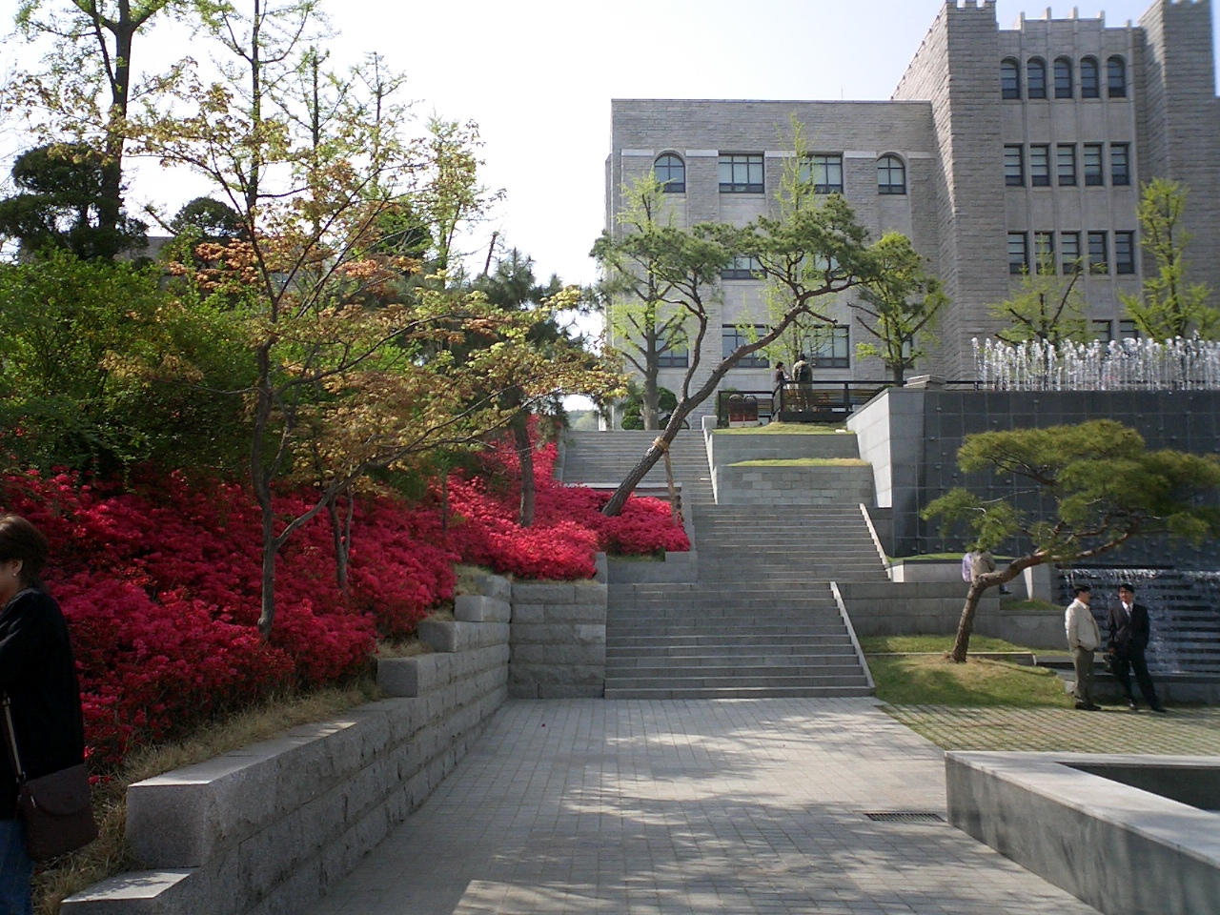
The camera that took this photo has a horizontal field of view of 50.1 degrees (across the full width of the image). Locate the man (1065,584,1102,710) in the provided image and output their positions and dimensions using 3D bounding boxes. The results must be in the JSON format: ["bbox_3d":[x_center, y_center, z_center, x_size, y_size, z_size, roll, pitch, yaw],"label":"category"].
[{"bbox_3d":[6.655,2.672,18.431,0.400,1.740,0.490,-2,-7,12],"label":"man"}]

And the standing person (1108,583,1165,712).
[{"bbox_3d":[7.367,2.657,18.320,0.680,1.750,0.450,-4,-8,26],"label":"standing person"}]

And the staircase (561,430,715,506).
[{"bbox_3d":[0.733,0.194,34.078,3.950,2.646,5.775,-1,-7,1],"label":"staircase"}]

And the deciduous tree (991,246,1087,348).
[{"bbox_3d":[15.435,-4.202,46.715,3.600,7.483,3.600,-1,-7,1],"label":"deciduous tree"}]

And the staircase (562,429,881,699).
[{"bbox_3d":[2.030,1.490,28.632,6.650,6.621,16.215,-1,-7,1],"label":"staircase"}]

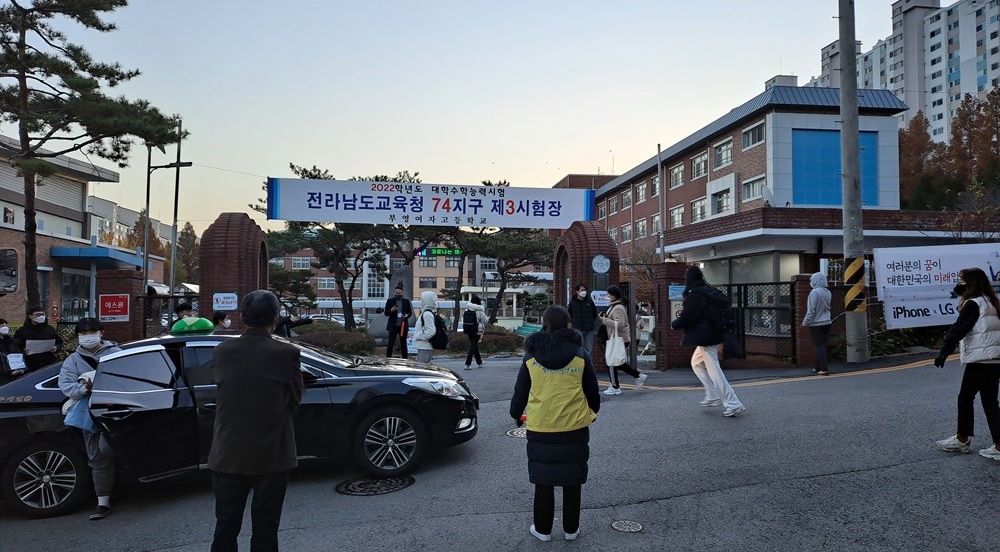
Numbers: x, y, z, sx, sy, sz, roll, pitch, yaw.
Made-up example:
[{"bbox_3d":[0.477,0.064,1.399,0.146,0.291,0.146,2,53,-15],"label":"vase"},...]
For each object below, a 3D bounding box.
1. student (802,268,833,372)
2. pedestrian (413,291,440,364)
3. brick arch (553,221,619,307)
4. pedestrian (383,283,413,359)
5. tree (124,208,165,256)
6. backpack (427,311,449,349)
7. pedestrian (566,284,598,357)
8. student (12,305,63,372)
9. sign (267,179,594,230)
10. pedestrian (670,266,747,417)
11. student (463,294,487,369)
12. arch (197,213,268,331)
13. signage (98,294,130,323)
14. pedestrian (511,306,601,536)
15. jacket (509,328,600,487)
[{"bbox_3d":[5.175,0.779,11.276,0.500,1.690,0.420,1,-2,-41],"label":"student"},{"bbox_3d":[-1.145,1.066,11.020,0.480,1.640,0.480,-1,-3,22],"label":"pedestrian"},{"bbox_3d":[1.780,0.391,14.058,1.000,3.000,1.400,0,-2,-12],"label":"brick arch"},{"bbox_3d":[-2.033,1.069,13.817,0.550,1.740,0.400,0,-2,3],"label":"pedestrian"},{"bbox_3d":[-30.679,-1.168,60.000,4.000,9.600,4.000,0,-2,0],"label":"tree"},{"bbox_3d":[-0.914,0.795,10.300,0.320,0.570,0.330,0,-2,3],"label":"backpack"},{"bbox_3d":[1.564,1.026,13.142,0.560,1.730,0.360,1,-3,-12],"label":"pedestrian"},{"bbox_3d":[-5.725,1.216,8.576,0.600,1.700,0.420,1,-2,-36],"label":"student"},{"bbox_3d":[-1.428,-1.572,15.300,7.200,0.900,0.050,1,-2,-6],"label":"sign"},{"bbox_3d":[2.374,0.736,7.916,0.740,1.690,0.500,-1,-3,30],"label":"pedestrian"},{"bbox_3d":[-0.554,1.232,15.210,0.460,1.630,0.440,-2,-3,37],"label":"student"},{"bbox_3d":[-4.844,0.419,12.606,1.000,3.120,1.400,0,-2,-12],"label":"arch"},{"bbox_3d":[-6.394,0.539,11.500,0.460,0.450,0.030,1,-3,-14],"label":"signage"},{"bbox_3d":[0.381,1.004,4.830,0.620,1.610,0.390,0,-2,5],"label":"pedestrian"},{"bbox_3d":[0.380,0.892,4.830,0.620,1.080,0.420,0,-2,2],"label":"jacket"}]

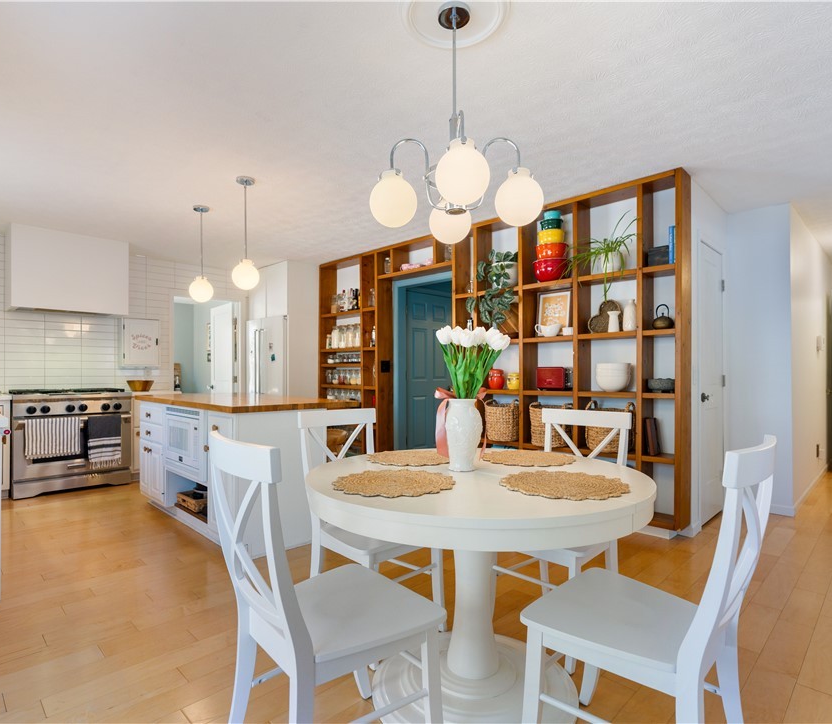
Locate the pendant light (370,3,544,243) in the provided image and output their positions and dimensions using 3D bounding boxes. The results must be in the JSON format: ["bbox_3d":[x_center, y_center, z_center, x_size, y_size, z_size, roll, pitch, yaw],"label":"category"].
[{"bbox_3d":[0.141,-0.879,1.755,0.620,0.780,0.620,0,-1,-2],"label":"pendant light"}]

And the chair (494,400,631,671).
[{"bbox_3d":[0.626,0.703,2.110,0.445,0.945,0.540,-1,-1,42],"label":"chair"}]

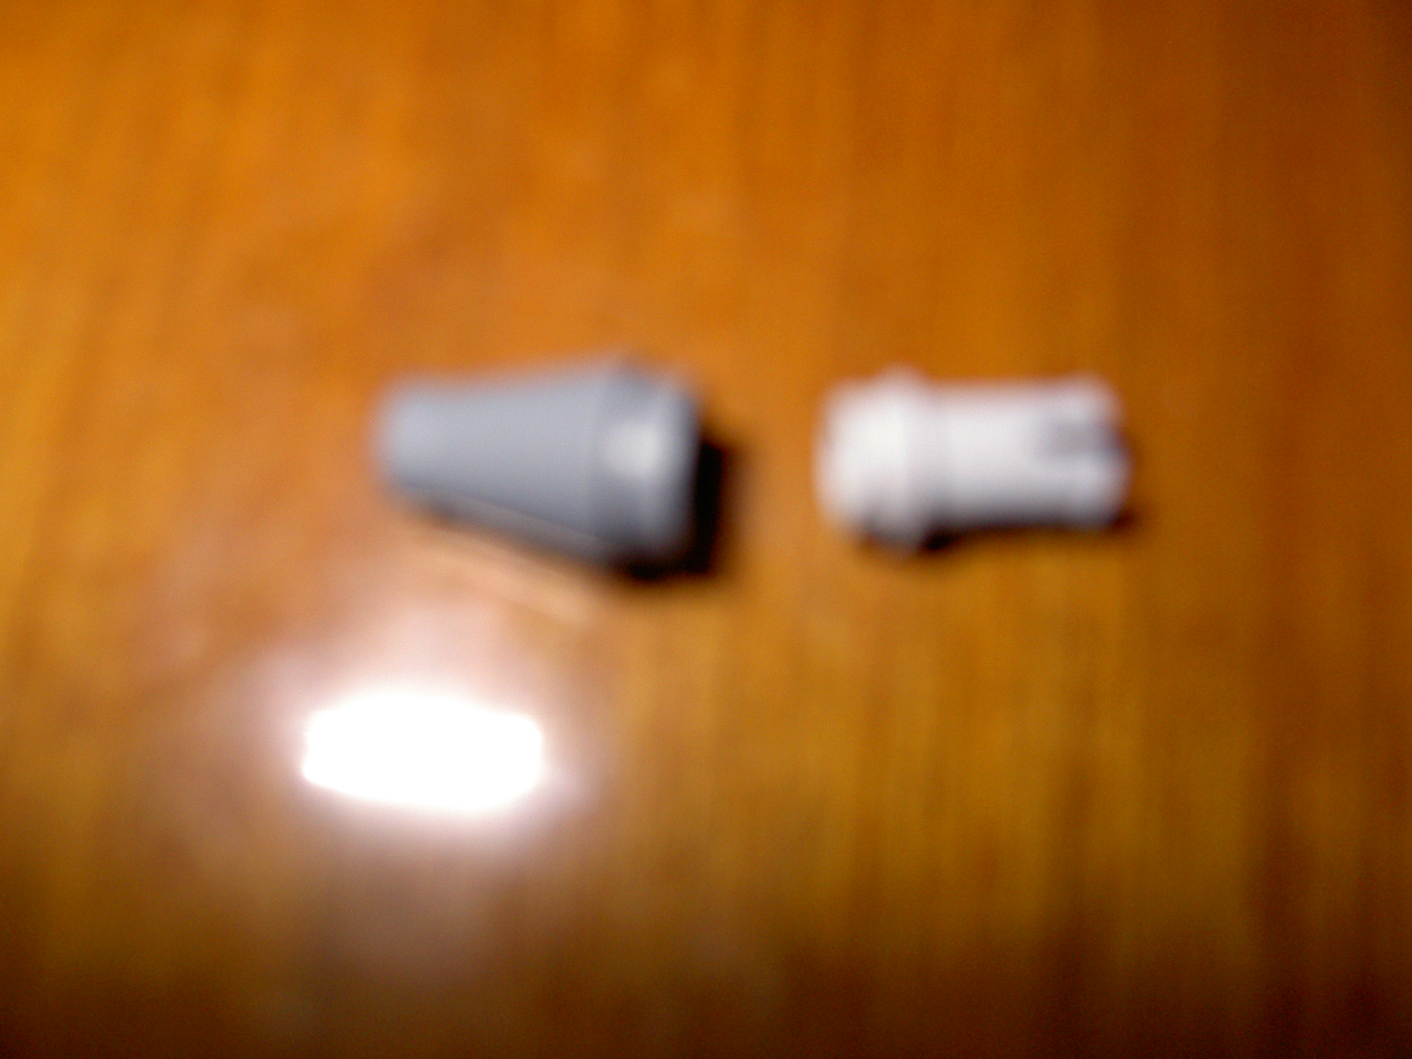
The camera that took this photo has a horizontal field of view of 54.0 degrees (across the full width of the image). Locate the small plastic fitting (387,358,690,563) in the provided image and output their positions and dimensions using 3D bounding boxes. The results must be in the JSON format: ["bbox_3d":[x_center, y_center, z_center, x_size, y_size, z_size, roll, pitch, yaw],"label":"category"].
[{"bbox_3d":[-0.007,-0.003,0.053,0.011,0.008,0.008,7,73,16],"label":"small plastic fitting"}]

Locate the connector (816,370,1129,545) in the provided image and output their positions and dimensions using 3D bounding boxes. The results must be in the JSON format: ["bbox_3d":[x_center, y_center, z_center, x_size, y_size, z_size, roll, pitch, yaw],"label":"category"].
[{"bbox_3d":[0.010,-0.002,0.052,0.010,0.006,0.006,0,73,2],"label":"connector"}]

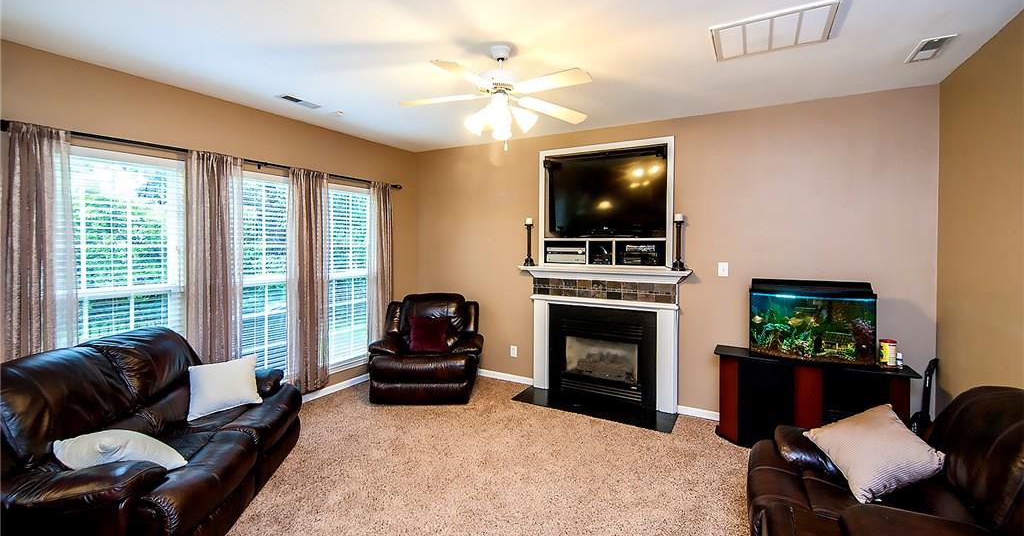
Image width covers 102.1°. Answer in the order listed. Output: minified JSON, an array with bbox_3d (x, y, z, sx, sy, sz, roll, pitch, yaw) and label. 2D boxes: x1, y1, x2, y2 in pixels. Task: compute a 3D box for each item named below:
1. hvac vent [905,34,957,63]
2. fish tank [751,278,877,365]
[{"bbox_3d":[2.343,-1.220,2.318,0.145,0.025,0.310,2,4,29],"label":"hvac vent"},{"bbox_3d":[2.211,0.380,3.111,0.735,0.590,0.320,2,4,29],"label":"fish tank"}]

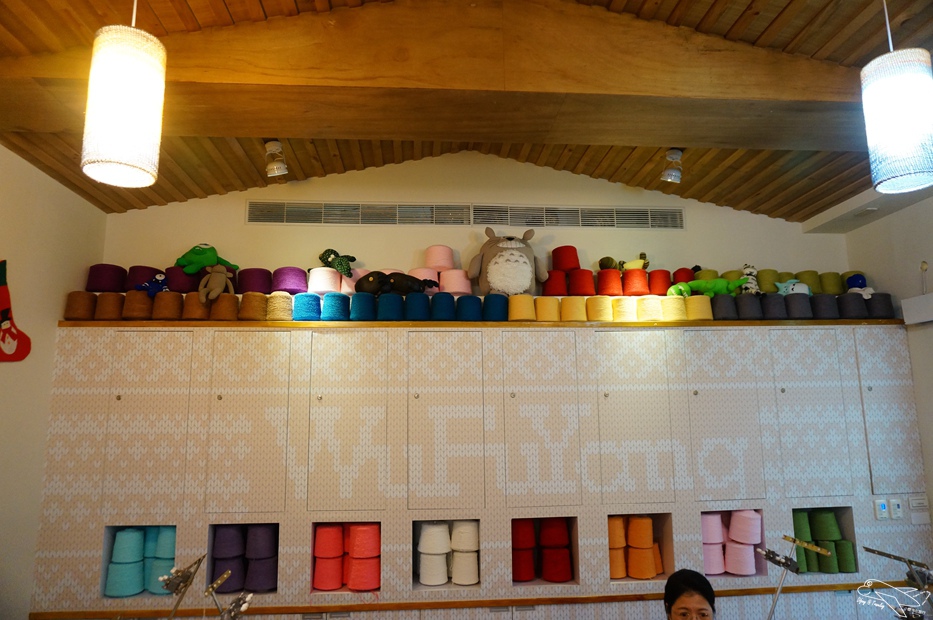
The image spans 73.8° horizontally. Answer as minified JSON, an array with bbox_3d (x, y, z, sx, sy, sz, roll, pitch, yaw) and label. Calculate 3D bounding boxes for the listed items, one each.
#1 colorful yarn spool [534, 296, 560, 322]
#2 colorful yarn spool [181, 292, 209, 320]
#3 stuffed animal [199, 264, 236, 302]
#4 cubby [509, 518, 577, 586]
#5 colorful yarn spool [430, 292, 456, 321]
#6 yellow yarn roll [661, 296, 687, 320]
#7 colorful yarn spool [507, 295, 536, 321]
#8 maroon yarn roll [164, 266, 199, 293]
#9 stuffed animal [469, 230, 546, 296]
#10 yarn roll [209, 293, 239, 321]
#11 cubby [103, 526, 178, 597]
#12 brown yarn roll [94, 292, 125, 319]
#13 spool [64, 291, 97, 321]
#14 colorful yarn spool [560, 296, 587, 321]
[{"bbox_3d":[0.496,0.012,3.807,0.152,0.155,0.152,0,-10,-4],"label":"colorful yarn spool"},{"bbox_3d":[-1.676,-0.009,3.866,0.167,0.186,0.167,0,-9,-5],"label":"colorful yarn spool"},{"bbox_3d":[-1.474,-0.149,3.667,0.203,0.239,0.160,0,-8,-5],"label":"stuffed animal"},{"bbox_3d":[0.429,1.382,3.659,0.378,0.370,0.380,0,-10,-4],"label":"cubby"},{"bbox_3d":[-0.137,-0.001,3.763,0.154,0.175,0.154,-1,-10,0],"label":"colorful yarn spool"},{"bbox_3d":[1.370,0.006,4.117,0.168,0.175,0.168,0,-9,-5],"label":"yellow yarn roll"},{"bbox_3d":[0.363,0.002,4.044,0.183,0.182,0.183,0,-9,-5],"label":"colorful yarn spool"},{"bbox_3d":[-1.862,-0.177,4.094,0.216,0.184,0.216,0,-9,-5],"label":"maroon yarn roll"},{"bbox_3d":[0.277,-0.315,4.044,0.517,0.468,0.275,0,-9,-5],"label":"stuffed animal"},{"bbox_3d":[-1.423,-0.005,3.652,0.162,0.168,0.162,0,-9,-5],"label":"yarn roll"},{"bbox_3d":[-1.764,1.378,3.495,0.373,0.363,0.374,0,-9,-5],"label":"cubby"},{"bbox_3d":[-2.068,-0.006,3.600,0.154,0.171,0.154,0,-9,-5],"label":"brown yarn roll"},{"bbox_3d":[-2.241,-0.008,3.628,0.170,0.181,0.170,0,-10,-4],"label":"spool"},{"bbox_3d":[0.701,0.007,4.065,0.172,0.170,0.172,0,-9,-5],"label":"colorful yarn spool"}]

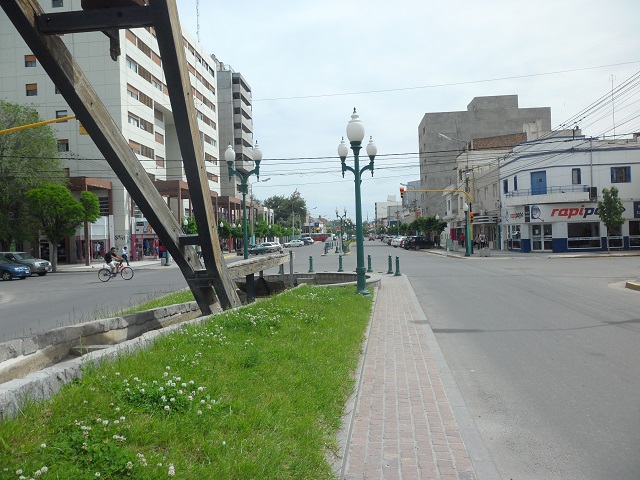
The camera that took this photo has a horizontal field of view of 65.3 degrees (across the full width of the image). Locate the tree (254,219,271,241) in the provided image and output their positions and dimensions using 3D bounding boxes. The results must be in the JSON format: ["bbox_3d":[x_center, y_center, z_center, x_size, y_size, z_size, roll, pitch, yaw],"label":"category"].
[{"bbox_3d":[-8.943,-0.790,77.413,2.480,5.090,2.480,-2,0,5],"label":"tree"}]

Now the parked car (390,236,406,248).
[{"bbox_3d":[11.776,0.349,68.996,4.250,1.500,1.750,-2,0,-41],"label":"parked car"}]

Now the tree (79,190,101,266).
[{"bbox_3d":[-19.221,-0.964,41.150,2.140,6.230,2.140,-2,0,5],"label":"tree"}]

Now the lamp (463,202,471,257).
[{"bbox_3d":[11.324,-0.814,38.528,0.420,4.120,0.420,-2,0,5],"label":"lamp"}]

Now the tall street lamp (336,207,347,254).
[{"bbox_3d":[2.391,-1.113,55.488,1.200,4.950,0.370,-2,0,6],"label":"tall street lamp"}]

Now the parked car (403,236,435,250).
[{"bbox_3d":[11.626,0.391,57.996,4.150,1.530,1.750,-2,0,-40],"label":"parked car"}]

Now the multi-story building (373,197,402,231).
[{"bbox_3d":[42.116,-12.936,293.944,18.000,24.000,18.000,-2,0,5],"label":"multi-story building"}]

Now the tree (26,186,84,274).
[{"bbox_3d":[-17.819,-0.799,33.520,3.900,5.860,3.900,-2,0,5],"label":"tree"}]

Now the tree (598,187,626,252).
[{"bbox_3d":[21.116,-1.470,36.269,1.890,4.850,1.890,-2,0,5],"label":"tree"}]

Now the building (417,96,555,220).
[{"bbox_3d":[32.676,-13.480,100.882,23.150,27.840,11.950,-2,0,5],"label":"building"}]

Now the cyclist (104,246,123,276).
[{"bbox_3d":[-9.775,1.122,23.796,1.020,1.560,0.520,-2,0,-37],"label":"cyclist"}]

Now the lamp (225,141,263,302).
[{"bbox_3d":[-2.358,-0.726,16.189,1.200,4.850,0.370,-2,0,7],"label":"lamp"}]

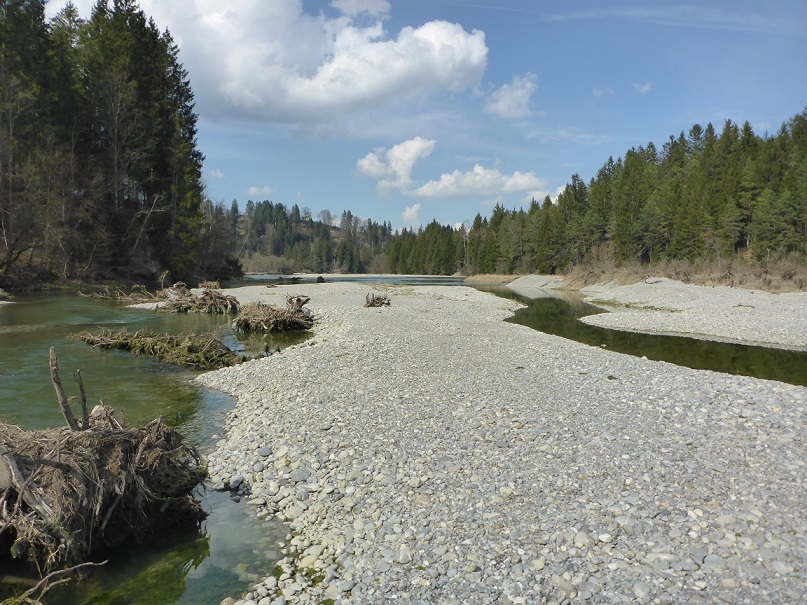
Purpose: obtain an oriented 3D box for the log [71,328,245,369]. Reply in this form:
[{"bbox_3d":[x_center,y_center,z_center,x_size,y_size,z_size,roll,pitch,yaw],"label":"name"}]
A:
[{"bbox_3d":[-5.680,0.905,14.761,5.400,0.570,1.400,2,4,41],"label":"log"}]

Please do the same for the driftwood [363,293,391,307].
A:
[{"bbox_3d":[-1.070,-0.092,27.728,1.030,0.550,0.700,0,3,0],"label":"driftwood"}]

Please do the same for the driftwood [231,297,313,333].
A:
[{"bbox_3d":[-4.170,0.371,21.142,2.300,1.020,1.500,0,3,0],"label":"driftwood"}]

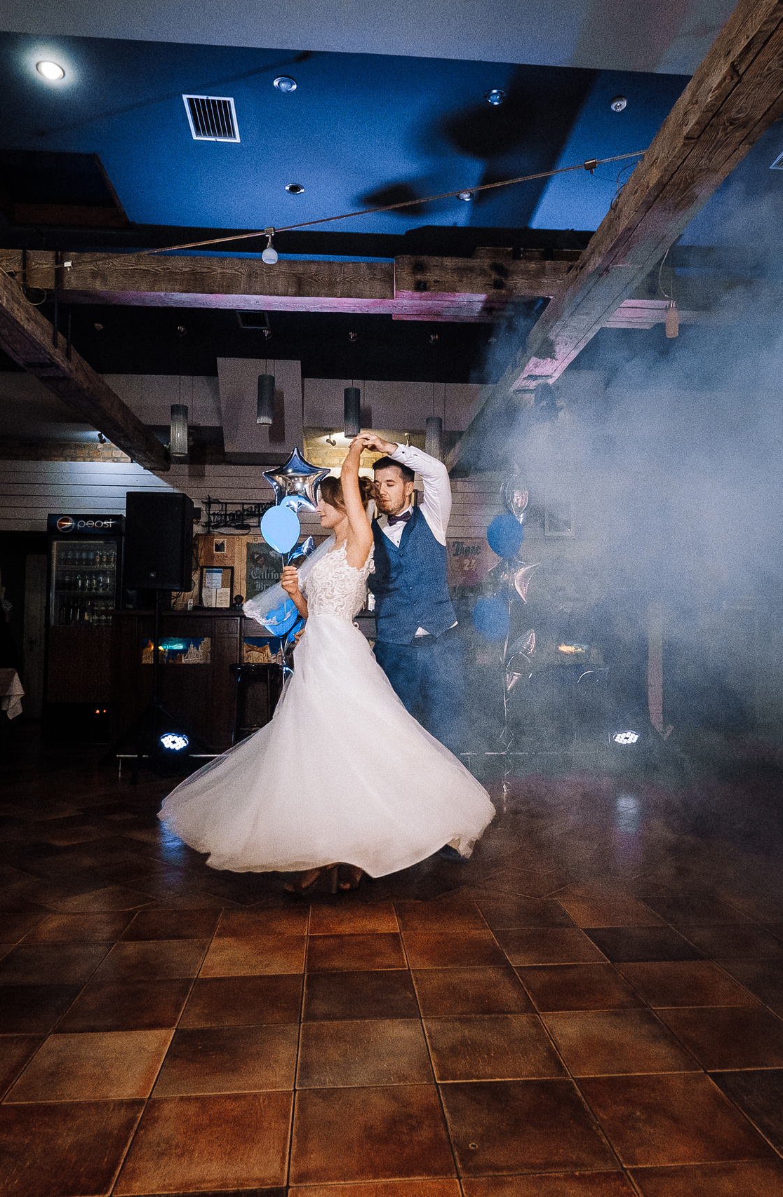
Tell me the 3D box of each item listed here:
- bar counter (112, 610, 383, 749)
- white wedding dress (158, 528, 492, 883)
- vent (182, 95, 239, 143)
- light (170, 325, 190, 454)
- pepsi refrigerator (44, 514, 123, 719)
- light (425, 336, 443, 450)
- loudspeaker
[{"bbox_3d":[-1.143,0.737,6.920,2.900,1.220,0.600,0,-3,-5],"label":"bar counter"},{"bbox_3d":[-0.241,0.357,2.975,1.320,1.180,1.100,1,-3,-13],"label":"white wedding dress"},{"bbox_3d":[-0.974,-2.620,4.107,0.265,0.030,0.360,0,-3,-5],"label":"vent"},{"bbox_3d":[-1.934,-1.903,6.854,0.145,1.201,0.145,0,-3,-5],"label":"light"},{"bbox_3d":[-2.909,0.302,7.324,0.680,2.130,0.680,0,-3,-5],"label":"pepsi refrigerator"},{"bbox_3d":[0.403,-1.929,7.044,0.145,1.087,0.145,0,-3,-5],"label":"light"},{"bbox_3d":[-1.707,-0.394,5.546,0.420,0.700,0.370,0,-3,1],"label":"loudspeaker"}]

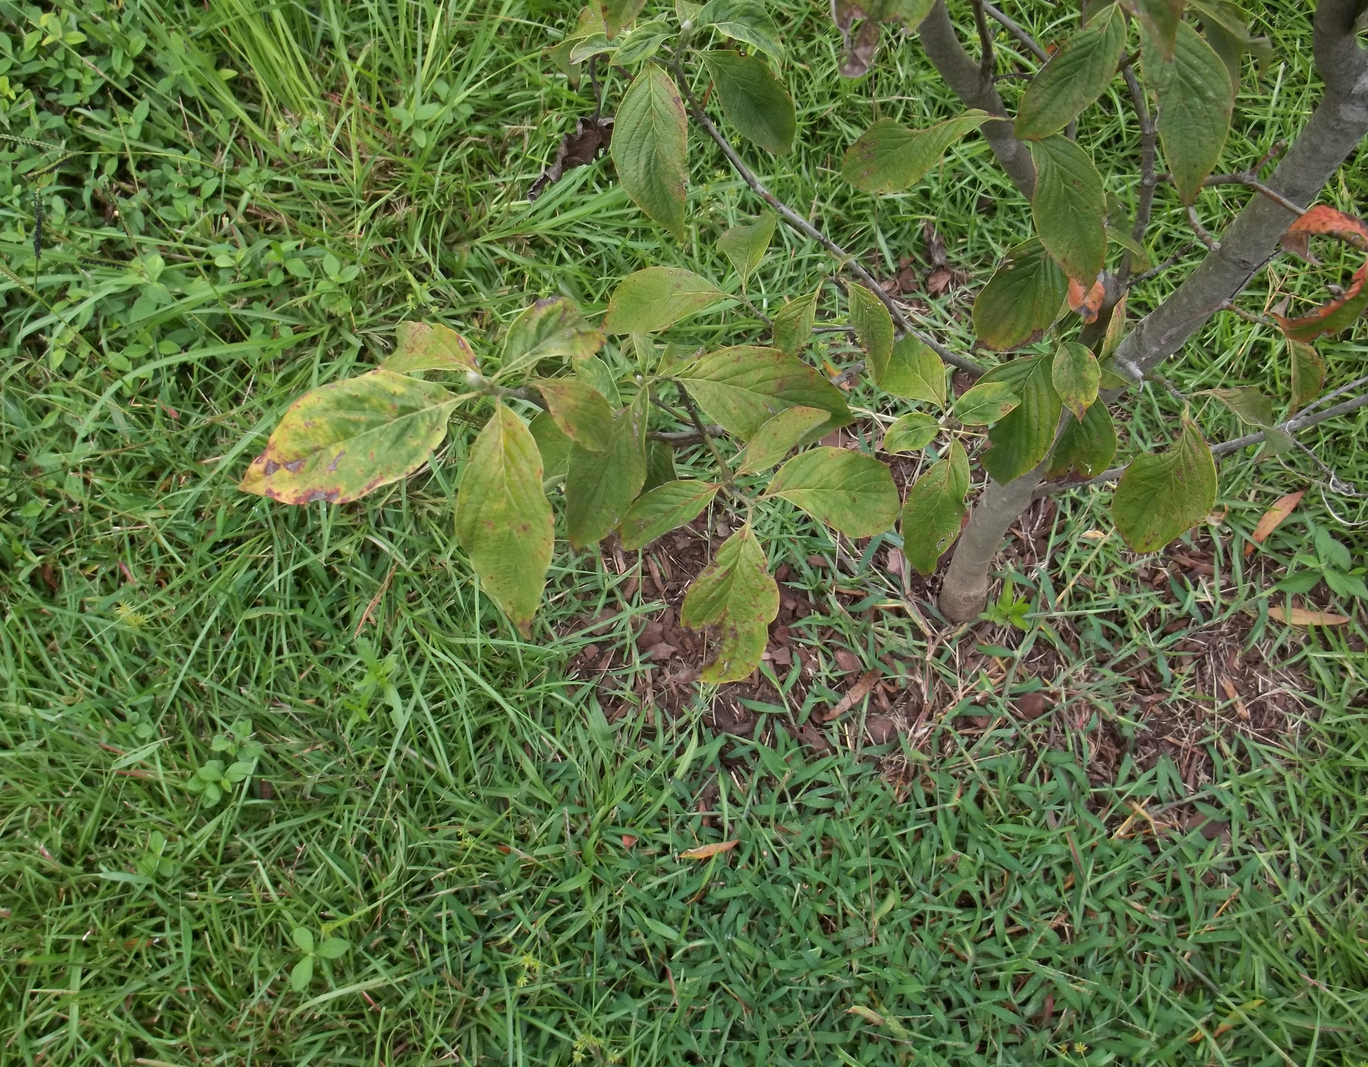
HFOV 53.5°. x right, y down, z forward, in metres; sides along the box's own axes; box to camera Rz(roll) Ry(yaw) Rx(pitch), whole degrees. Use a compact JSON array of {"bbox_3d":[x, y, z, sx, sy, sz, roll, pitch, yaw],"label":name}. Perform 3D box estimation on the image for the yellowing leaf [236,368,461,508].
[{"bbox_3d":[-0.182,-0.052,0.740,0.136,0.022,0.078,-22,59,8],"label":"yellowing leaf"}]

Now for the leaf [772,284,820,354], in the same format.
[{"bbox_3d":[0.080,-0.151,0.960,0.032,0.052,0.014,31,24,21],"label":"leaf"}]

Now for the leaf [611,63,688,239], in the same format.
[{"bbox_3d":[-0.021,-0.233,0.825,0.048,0.018,0.103,-10,101,0],"label":"leaf"}]

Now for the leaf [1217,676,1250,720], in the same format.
[{"bbox_3d":[0.482,0.145,1.190,0.012,0.006,0.040,-19,60,-12],"label":"leaf"}]

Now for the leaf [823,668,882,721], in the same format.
[{"bbox_3d":[0.170,0.162,1.365,0.081,0.012,0.018,-37,65,-22],"label":"leaf"}]

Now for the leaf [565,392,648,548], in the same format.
[{"bbox_3d":[-0.045,-0.040,0.833,0.045,0.022,0.101,23,105,12],"label":"leaf"}]

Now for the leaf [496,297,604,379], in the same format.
[{"bbox_3d":[-0.072,-0.106,0.745,0.079,0.022,0.033,-27,61,-40],"label":"leaf"}]

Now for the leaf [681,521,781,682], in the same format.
[{"bbox_3d":[0.029,0.045,0.850,0.059,0.022,0.102,10,101,3],"label":"leaf"}]

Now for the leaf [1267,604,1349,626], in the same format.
[{"bbox_3d":[0.566,0.074,1.230,0.072,0.008,0.019,7,58,4],"label":"leaf"}]

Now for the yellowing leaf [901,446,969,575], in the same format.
[{"bbox_3d":[0.175,-0.016,0.945,0.042,0.096,0.018,14,18,9],"label":"yellowing leaf"}]

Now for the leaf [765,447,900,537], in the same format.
[{"bbox_3d":[0.091,-0.025,0.848,0.099,0.018,0.056,5,71,-21],"label":"leaf"}]

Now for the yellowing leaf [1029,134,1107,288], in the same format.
[{"bbox_3d":[0.248,-0.208,0.873,0.046,0.020,0.102,-25,104,-6],"label":"yellowing leaf"}]

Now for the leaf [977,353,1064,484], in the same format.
[{"bbox_3d":[0.241,-0.081,0.968,0.057,0.020,0.093,16,99,11],"label":"leaf"}]

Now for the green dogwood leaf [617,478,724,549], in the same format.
[{"bbox_3d":[-0.009,-0.011,0.840,0.075,0.018,0.037,-33,57,16],"label":"green dogwood leaf"}]

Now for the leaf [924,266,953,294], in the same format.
[{"bbox_3d":[0.310,-0.307,1.643,0.031,0.012,0.045,37,62,11],"label":"leaf"}]

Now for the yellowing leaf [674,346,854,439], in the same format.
[{"bbox_3d":[0.048,-0.085,0.825,0.119,0.018,0.057,12,71,-20],"label":"yellowing leaf"}]

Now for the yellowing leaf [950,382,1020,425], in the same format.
[{"bbox_3d":[0.213,-0.092,0.960,0.054,0.011,0.032,-18,60,-13],"label":"yellowing leaf"}]

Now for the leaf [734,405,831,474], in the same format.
[{"bbox_3d":[0.063,-0.060,0.870,0.081,0.018,0.030,-35,61,-22],"label":"leaf"}]

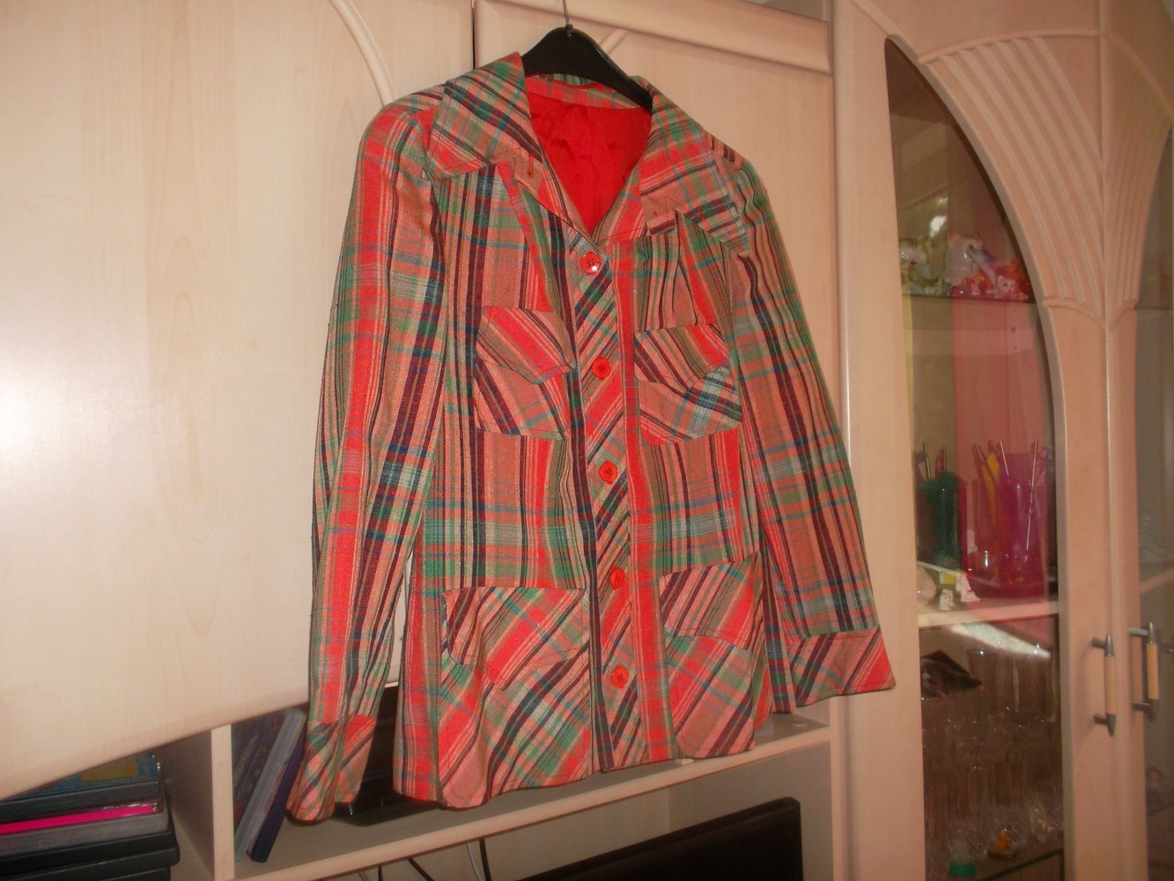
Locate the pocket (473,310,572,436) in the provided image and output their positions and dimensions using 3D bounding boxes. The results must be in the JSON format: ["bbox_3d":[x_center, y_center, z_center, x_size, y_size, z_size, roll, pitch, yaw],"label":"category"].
[{"bbox_3d":[-0.055,-0.058,0.815,0.095,0.113,0.020,-2,1,-34],"label":"pocket"}]

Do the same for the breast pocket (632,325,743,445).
[{"bbox_3d":[0.096,-0.054,0.906,0.113,0.113,0.020,-2,1,-29],"label":"breast pocket"}]

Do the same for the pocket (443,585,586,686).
[{"bbox_3d":[-0.061,0.166,0.811,0.130,0.087,0.022,1,-1,-30],"label":"pocket"}]

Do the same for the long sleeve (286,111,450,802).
[{"bbox_3d":[-0.177,0.017,0.768,0.105,0.565,0.105,5,-3,-31],"label":"long sleeve"}]

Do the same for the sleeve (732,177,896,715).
[{"bbox_3d":[0.237,-0.005,1.024,0.128,0.565,0.080,-15,8,-30],"label":"sleeve"}]

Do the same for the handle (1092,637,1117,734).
[{"bbox_3d":[0.649,0.307,1.190,0.013,0.128,0.032,-2,1,-18],"label":"handle"}]

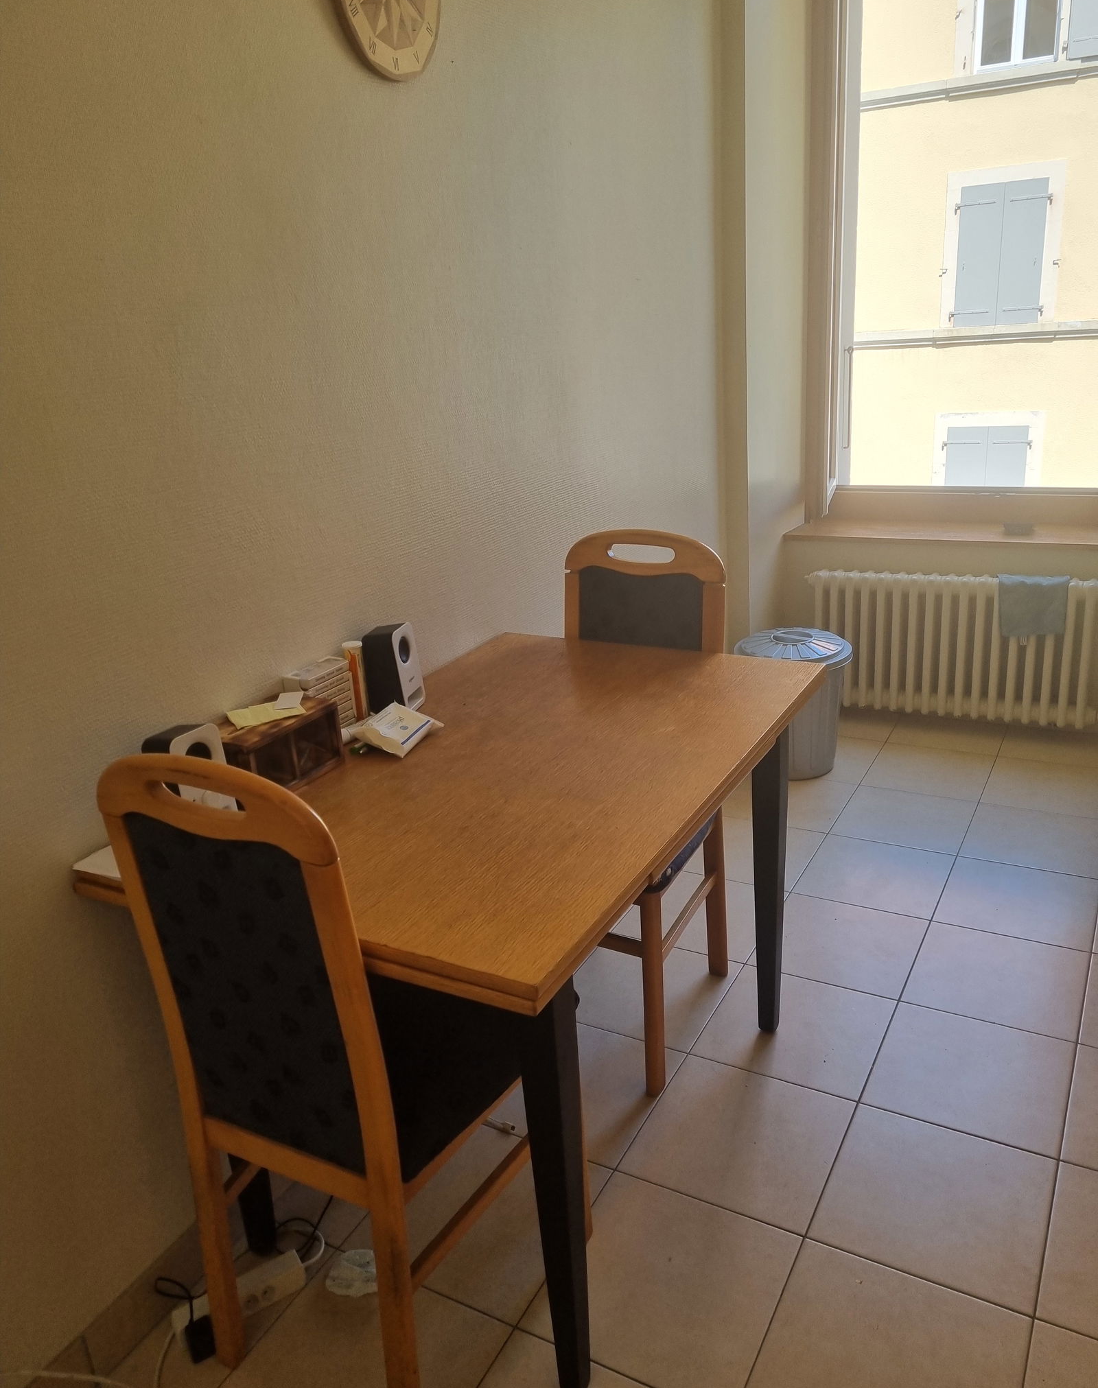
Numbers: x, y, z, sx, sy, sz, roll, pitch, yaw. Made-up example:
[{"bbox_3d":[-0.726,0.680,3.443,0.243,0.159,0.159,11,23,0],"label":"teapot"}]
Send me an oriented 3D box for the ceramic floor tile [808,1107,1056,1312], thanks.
[{"bbox_3d":[0.635,0.830,1.800,0.333,0.010,0.333,7,23,28],"label":"ceramic floor tile"}]

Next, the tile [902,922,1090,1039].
[{"bbox_3d":[0.959,0.607,2.345,0.333,0.010,0.333,7,23,28],"label":"tile"}]

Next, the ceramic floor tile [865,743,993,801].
[{"bbox_3d":[1.151,0.236,3.322,0.333,0.010,0.333,7,23,28],"label":"ceramic floor tile"}]

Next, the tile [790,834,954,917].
[{"bbox_3d":[0.827,0.459,2.777,0.333,0.010,0.333,7,23,28],"label":"tile"}]

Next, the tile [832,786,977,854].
[{"bbox_3d":[0.989,0.347,3.050,0.333,0.010,0.333,7,23,28],"label":"tile"}]

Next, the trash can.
[{"bbox_3d":[0.744,0.024,3.360,0.348,0.418,0.348,-4,20,1],"label":"trash can"}]

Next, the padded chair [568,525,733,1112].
[{"bbox_3d":[0.109,0.205,2.175,0.415,0.976,0.480,7,23,28],"label":"padded chair"}]

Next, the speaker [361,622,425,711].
[{"bbox_3d":[-0.276,-0.045,1.943,0.079,0.155,0.086,2,21,16],"label":"speaker"}]

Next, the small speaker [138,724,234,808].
[{"bbox_3d":[-0.503,0.119,1.538,0.079,0.155,0.086,8,23,31],"label":"small speaker"}]

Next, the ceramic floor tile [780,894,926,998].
[{"bbox_3d":[0.665,0.570,2.505,0.333,0.010,0.333,7,23,28],"label":"ceramic floor tile"}]

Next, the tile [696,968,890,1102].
[{"bbox_3d":[0.503,0.681,2.232,0.333,0.010,0.333,7,23,28],"label":"tile"}]

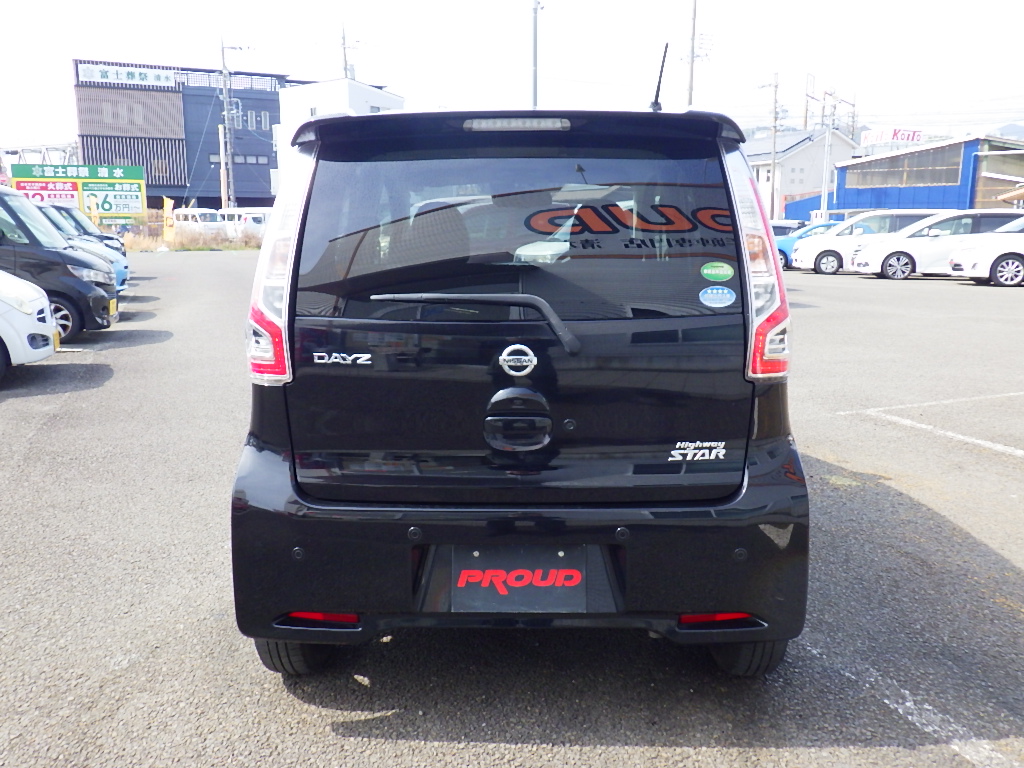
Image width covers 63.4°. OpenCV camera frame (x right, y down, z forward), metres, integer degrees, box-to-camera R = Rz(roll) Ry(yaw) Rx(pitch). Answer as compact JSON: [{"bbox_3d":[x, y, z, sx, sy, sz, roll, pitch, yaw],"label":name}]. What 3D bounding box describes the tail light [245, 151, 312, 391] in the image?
[{"bbox_3d":[-0.576,-0.290,2.022,0.175,0.540,0.220,0,11,0],"label":"tail light"}]

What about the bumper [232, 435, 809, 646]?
[{"bbox_3d":[0.020,0.407,2.108,1.470,0.490,0.320,0,11,0],"label":"bumper"}]

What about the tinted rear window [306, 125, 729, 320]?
[{"bbox_3d":[0.020,-0.372,1.975,1.060,0.440,0.140,0,11,0],"label":"tinted rear window"}]

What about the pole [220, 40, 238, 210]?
[{"bbox_3d":[-18.700,-15.978,54.952,0.700,12.800,0.700,0,11,0],"label":"pole"}]

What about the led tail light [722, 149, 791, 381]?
[{"bbox_3d":[0.605,-0.290,2.022,0.175,0.540,0.220,0,11,0],"label":"led tail light"}]

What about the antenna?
[{"bbox_3d":[0.387,-0.788,2.148,0.035,0.170,0.140,0,11,0],"label":"antenna"}]

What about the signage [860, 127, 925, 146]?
[{"bbox_3d":[57.500,-37.392,125.142,9.600,2.700,2.000,0,11,0],"label":"signage"}]

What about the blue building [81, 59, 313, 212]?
[{"bbox_3d":[-25.600,-18.507,68.621,17.500,12.500,12.000,-5,12,-25],"label":"blue building"}]

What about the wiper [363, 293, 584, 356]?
[{"bbox_3d":[-0.085,-0.141,1.934,0.495,0.145,0.080,0,11,0],"label":"wiper"}]

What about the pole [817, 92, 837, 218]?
[{"bbox_3d":[12.850,-8.603,33.980,0.400,6.400,0.400,0,11,0],"label":"pole"}]

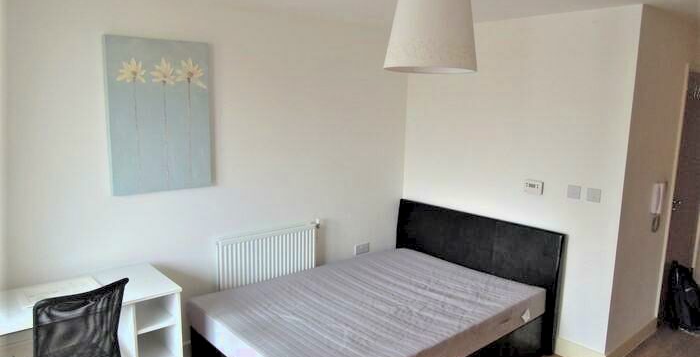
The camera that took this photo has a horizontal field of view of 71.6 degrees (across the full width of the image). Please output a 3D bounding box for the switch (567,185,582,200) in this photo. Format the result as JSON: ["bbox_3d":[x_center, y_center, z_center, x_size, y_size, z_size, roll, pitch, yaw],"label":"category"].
[{"bbox_3d":[1.517,0.094,3.287,0.012,0.087,0.087,-7,11,-41],"label":"switch"}]

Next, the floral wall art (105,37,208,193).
[{"bbox_3d":[-1.125,-0.364,2.920,0.600,0.900,0.033,-7,11,-41],"label":"floral wall art"}]

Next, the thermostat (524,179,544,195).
[{"bbox_3d":[1.325,0.062,3.491,0.030,0.092,0.143,-7,11,-41],"label":"thermostat"}]

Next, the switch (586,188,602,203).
[{"bbox_3d":[1.603,0.111,3.192,0.012,0.087,0.087,-7,11,-41],"label":"switch"}]

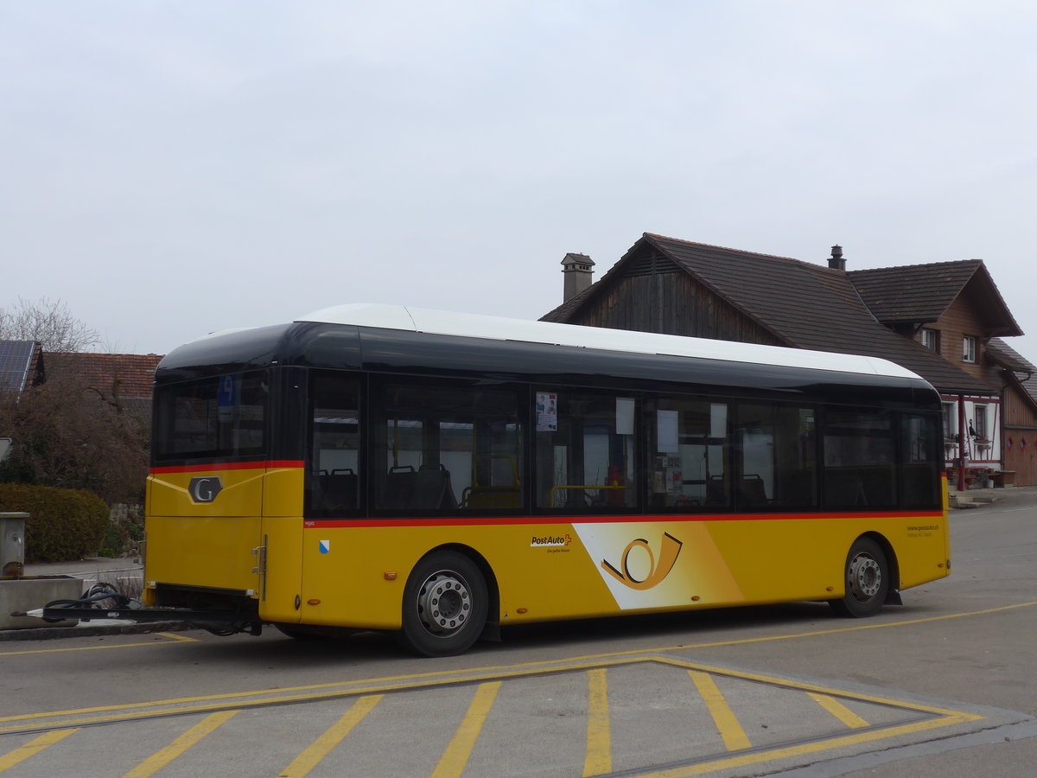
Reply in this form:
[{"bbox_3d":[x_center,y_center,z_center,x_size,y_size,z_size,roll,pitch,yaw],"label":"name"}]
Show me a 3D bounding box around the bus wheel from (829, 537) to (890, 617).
[{"bbox_3d":[3.925,2.184,16.067,0.945,0.945,0.280,4,-6,-40],"label":"bus wheel"}]

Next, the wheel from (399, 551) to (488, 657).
[{"bbox_3d":[-0.733,1.891,12.196,0.945,0.945,0.280,4,-6,-40],"label":"wheel"}]

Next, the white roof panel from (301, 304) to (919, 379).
[{"bbox_3d":[0.966,-0.405,15.259,9.100,0.310,1.980,4,-6,-40],"label":"white roof panel"}]

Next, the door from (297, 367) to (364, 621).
[{"bbox_3d":[-1.549,0.905,11.405,0.600,2.060,0.090,4,-6,-40],"label":"door"}]

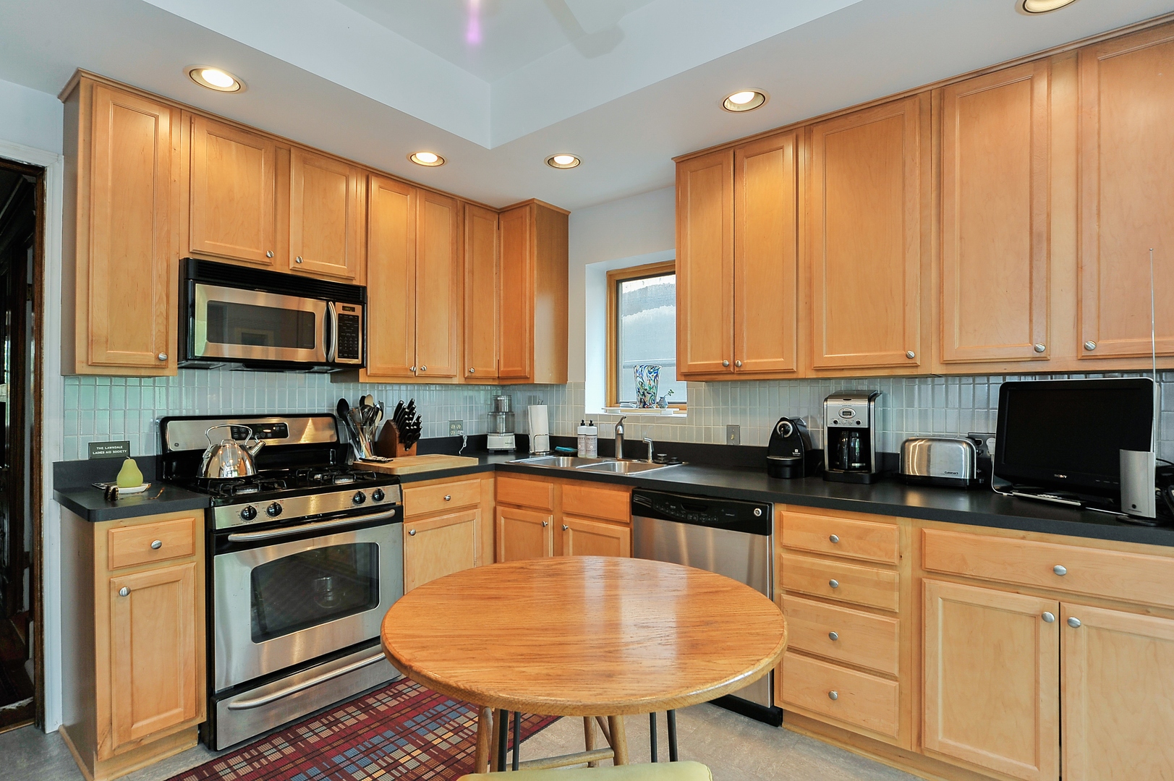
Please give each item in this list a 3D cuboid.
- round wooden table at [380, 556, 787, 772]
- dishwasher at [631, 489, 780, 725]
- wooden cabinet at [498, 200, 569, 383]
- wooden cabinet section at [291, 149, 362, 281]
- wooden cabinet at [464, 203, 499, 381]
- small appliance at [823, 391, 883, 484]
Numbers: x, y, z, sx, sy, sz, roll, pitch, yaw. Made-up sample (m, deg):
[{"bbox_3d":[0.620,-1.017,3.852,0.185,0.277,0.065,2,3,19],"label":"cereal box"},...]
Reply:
[{"bbox_3d":[-0.006,0.915,1.391,0.955,0.745,0.905,0,-1,0],"label":"round wooden table"},{"bbox_3d":[0.629,0.866,2.478,0.625,0.865,0.595,0,-1,39],"label":"dishwasher"},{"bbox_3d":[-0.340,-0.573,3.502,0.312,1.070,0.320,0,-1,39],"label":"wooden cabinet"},{"bbox_3d":[-1.359,-0.819,2.731,0.308,0.567,0.366,0,0,39],"label":"wooden cabinet section"},{"bbox_3d":[-0.766,-0.573,3.479,0.320,1.055,0.310,0,-1,39],"label":"wooden cabinet"},{"bbox_3d":[1.132,0.197,2.373,0.195,0.365,0.230,0,-1,34],"label":"small appliance"}]

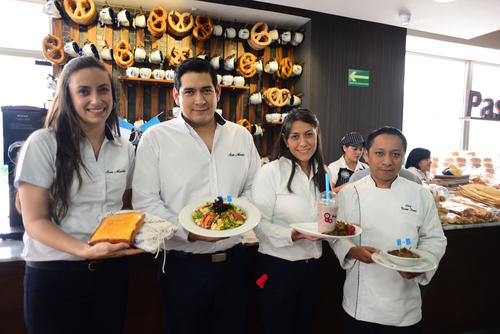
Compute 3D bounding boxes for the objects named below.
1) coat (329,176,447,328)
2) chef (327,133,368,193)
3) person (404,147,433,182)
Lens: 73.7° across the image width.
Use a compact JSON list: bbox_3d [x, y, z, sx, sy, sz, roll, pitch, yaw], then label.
[{"bbox_3d":[0.590,0.360,1.450,0.530,0.670,0.360,2,3,18],"label":"coat"},{"bbox_3d":[0.850,0.515,2.830,0.480,1.620,0.380,0,3,-7],"label":"chef"},{"bbox_3d":[1.600,0.570,3.240,0.380,1.500,0.430,2,4,28],"label":"person"}]

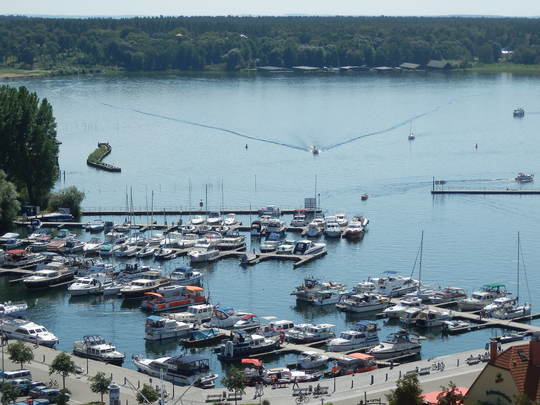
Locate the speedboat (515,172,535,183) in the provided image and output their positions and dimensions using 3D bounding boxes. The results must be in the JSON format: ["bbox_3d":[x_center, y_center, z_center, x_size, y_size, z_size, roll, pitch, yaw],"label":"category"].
[{"bbox_3d":[87.240,-8.570,518.230,6.780,2.880,2.710,0,7,3],"label":"speedboat"}]

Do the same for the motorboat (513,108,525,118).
[{"bbox_3d":[124.400,-44.202,755.378,3.000,3.500,8.300,6,9,38],"label":"motorboat"}]

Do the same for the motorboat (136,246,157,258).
[{"bbox_3d":[-26.300,10.623,326.568,2.200,1.550,6.000,4,8,27],"label":"motorboat"}]

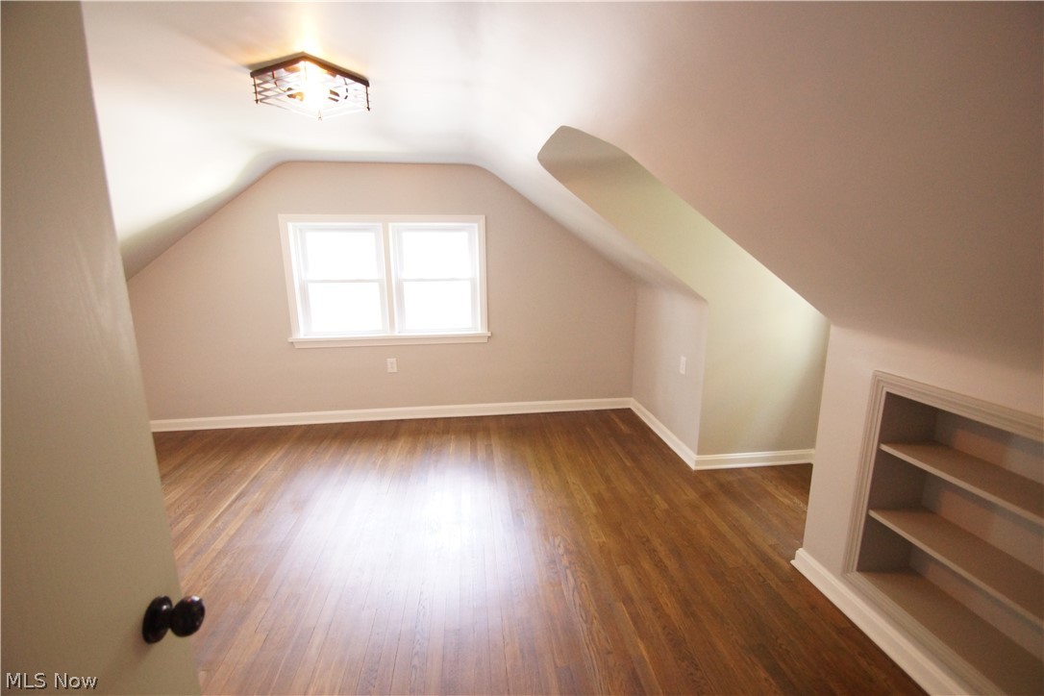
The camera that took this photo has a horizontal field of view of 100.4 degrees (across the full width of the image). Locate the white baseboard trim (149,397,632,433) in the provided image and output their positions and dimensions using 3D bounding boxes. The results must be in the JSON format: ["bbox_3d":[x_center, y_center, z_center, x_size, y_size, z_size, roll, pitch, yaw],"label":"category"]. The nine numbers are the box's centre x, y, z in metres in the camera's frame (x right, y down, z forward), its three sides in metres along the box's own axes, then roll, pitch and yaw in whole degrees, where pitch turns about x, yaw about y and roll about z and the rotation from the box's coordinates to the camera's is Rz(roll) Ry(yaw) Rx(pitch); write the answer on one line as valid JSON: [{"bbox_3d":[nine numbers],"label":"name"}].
[{"bbox_3d":[-1.091,0.602,3.957,4.321,0.096,0.020,-2,11,-6],"label":"white baseboard trim"}]

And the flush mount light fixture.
[{"bbox_3d":[-0.918,-1.124,1.914,0.334,0.120,0.334,5,13,28],"label":"flush mount light fixture"}]

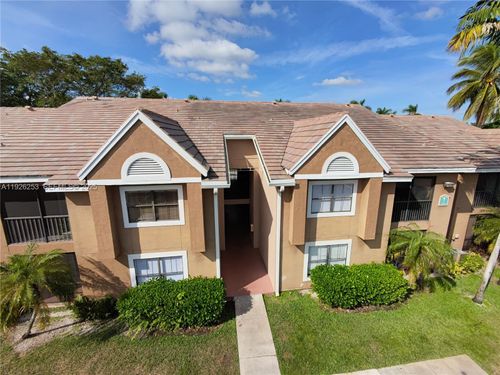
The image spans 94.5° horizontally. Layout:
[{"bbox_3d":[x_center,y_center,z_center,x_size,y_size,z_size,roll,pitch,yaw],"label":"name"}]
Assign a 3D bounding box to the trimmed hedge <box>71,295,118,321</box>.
[{"bbox_3d":[-5.733,4.672,8.925,1.550,0.800,0.650,-2,12,-10],"label":"trimmed hedge"}]

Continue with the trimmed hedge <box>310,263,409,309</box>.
[{"bbox_3d":[4.563,4.196,9.935,3.600,1.220,1.200,-2,12,-10],"label":"trimmed hedge"}]

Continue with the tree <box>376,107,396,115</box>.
[{"bbox_3d":[26.615,-9.354,46.300,4.600,13.100,4.600,-2,12,-10],"label":"tree"}]

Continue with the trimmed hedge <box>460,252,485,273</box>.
[{"bbox_3d":[11.690,3.943,12.244,1.150,0.720,0.700,-2,12,-10],"label":"trimmed hedge"}]

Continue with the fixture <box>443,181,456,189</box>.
[{"bbox_3d":[9.456,-0.118,11.021,0.420,0.250,0.280,-2,12,-10],"label":"fixture"}]

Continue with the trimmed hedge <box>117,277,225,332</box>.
[{"bbox_3d":[-2.800,4.462,8.700,3.560,1.270,1.150,-2,12,-10],"label":"trimmed hedge"}]

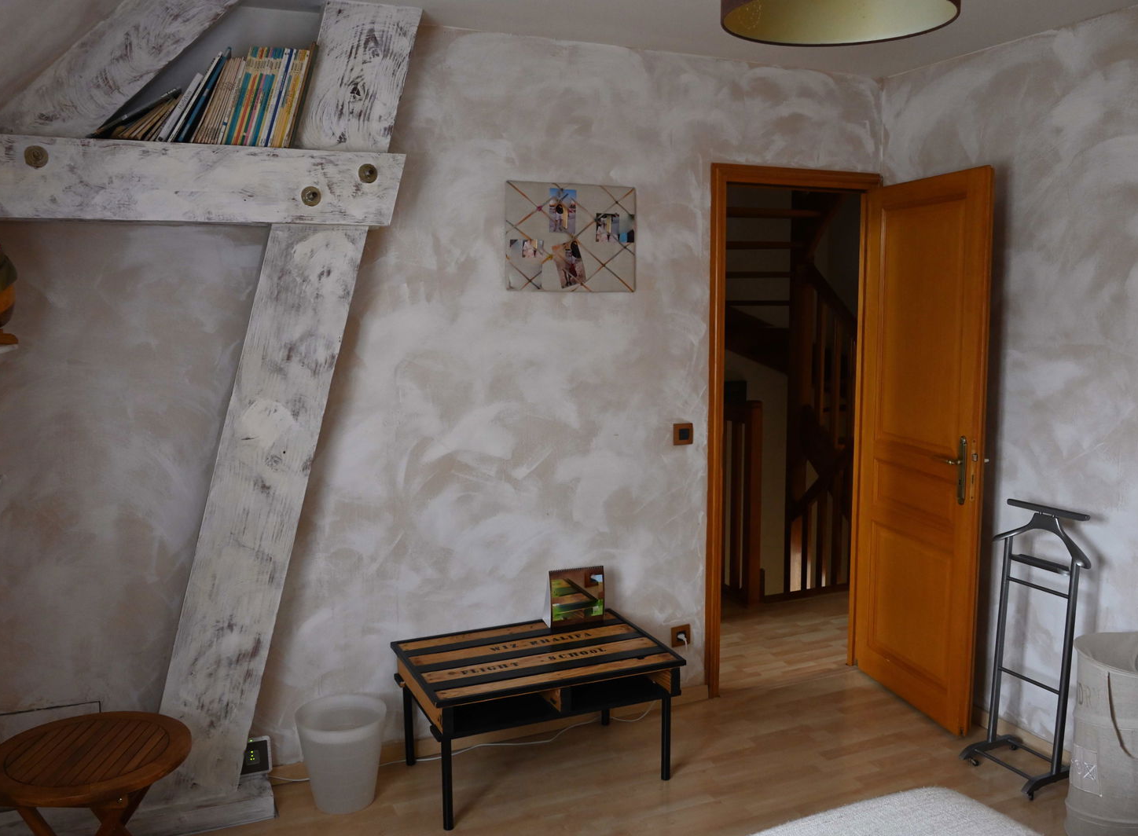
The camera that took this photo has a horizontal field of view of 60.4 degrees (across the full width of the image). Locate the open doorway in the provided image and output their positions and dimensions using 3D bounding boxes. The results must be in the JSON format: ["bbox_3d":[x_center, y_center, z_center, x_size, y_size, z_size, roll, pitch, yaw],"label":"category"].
[{"bbox_3d":[0.907,0.062,4.019,0.827,2.117,0.111,-3,7,-25],"label":"open doorway"}]

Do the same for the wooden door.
[{"bbox_3d":[1.360,0.115,3.812,0.040,2.035,0.710,-2,7,-17],"label":"wooden door"}]

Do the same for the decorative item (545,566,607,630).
[{"bbox_3d":[0.013,0.652,3.600,0.205,0.195,0.115,-2,7,-21],"label":"decorative item"}]

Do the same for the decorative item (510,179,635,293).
[{"bbox_3d":[0.015,-0.639,3.474,0.511,0.381,0.022,-3,7,-25],"label":"decorative item"}]

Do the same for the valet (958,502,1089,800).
[{"bbox_3d":[1.548,0.745,3.240,0.302,0.937,0.373,-3,7,-25],"label":"valet"}]

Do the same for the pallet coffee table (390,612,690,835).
[{"bbox_3d":[-0.114,0.995,3.310,0.847,0.425,0.575,-3,7,-24],"label":"pallet coffee table"}]

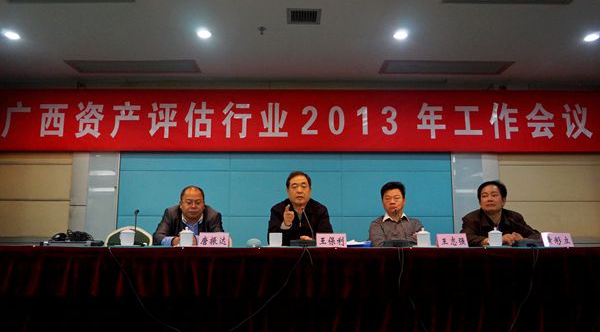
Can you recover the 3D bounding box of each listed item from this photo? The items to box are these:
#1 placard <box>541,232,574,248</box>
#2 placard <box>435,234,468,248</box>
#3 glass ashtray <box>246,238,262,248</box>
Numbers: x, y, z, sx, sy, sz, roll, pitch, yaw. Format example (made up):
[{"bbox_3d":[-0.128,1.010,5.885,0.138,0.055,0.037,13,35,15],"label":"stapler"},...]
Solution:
[{"bbox_3d":[1.700,0.492,2.987,0.200,0.095,0.060,0,-10,0],"label":"placard"},{"bbox_3d":[1.010,0.494,2.987,0.200,0.095,0.060,0,-10,0],"label":"placard"},{"bbox_3d":[-0.300,0.508,2.960,0.097,0.055,0.097,0,-9,0],"label":"glass ashtray"}]

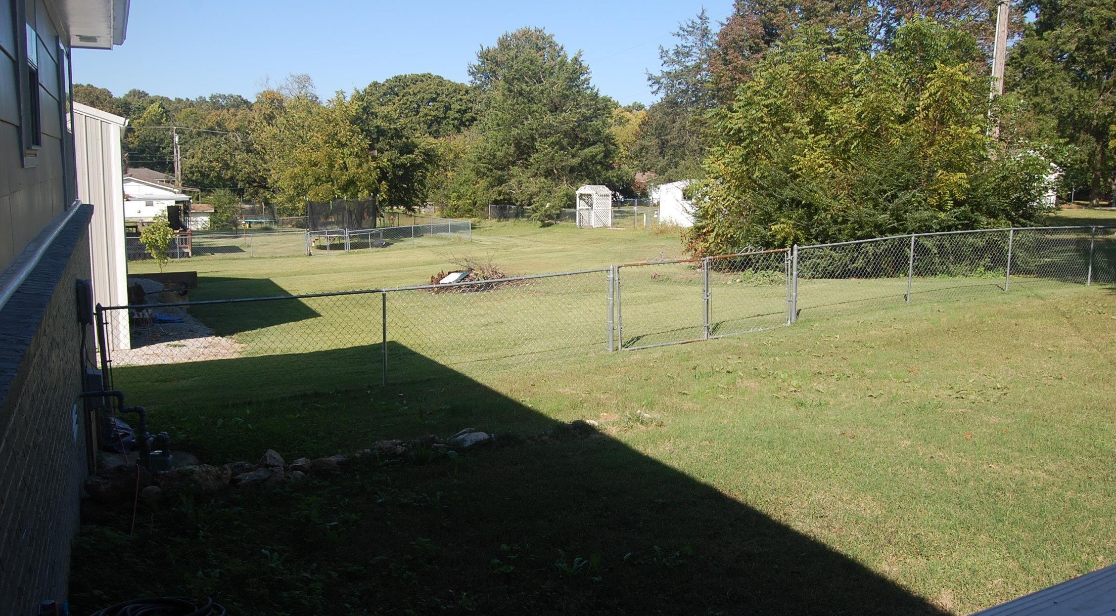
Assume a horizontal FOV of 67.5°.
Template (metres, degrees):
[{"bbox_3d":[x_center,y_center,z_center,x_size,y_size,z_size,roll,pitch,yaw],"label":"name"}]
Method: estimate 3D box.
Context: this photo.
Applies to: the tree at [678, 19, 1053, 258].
[{"bbox_3d":[8.094,-4.148,21.802,8.800,6.190,6.800,4,10,20],"label":"tree"}]

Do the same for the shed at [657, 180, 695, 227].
[{"bbox_3d":[7.659,-6.139,48.080,3.400,2.740,3.200,2,9,8],"label":"shed"}]

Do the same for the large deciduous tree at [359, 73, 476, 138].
[{"bbox_3d":[-14.859,-17.867,88.908,13.200,13.560,12.500,1,9,0],"label":"large deciduous tree"}]

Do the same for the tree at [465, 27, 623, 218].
[{"bbox_3d":[-0.901,-12.666,57.948,10.800,13.070,10.000,2,9,6],"label":"tree"}]

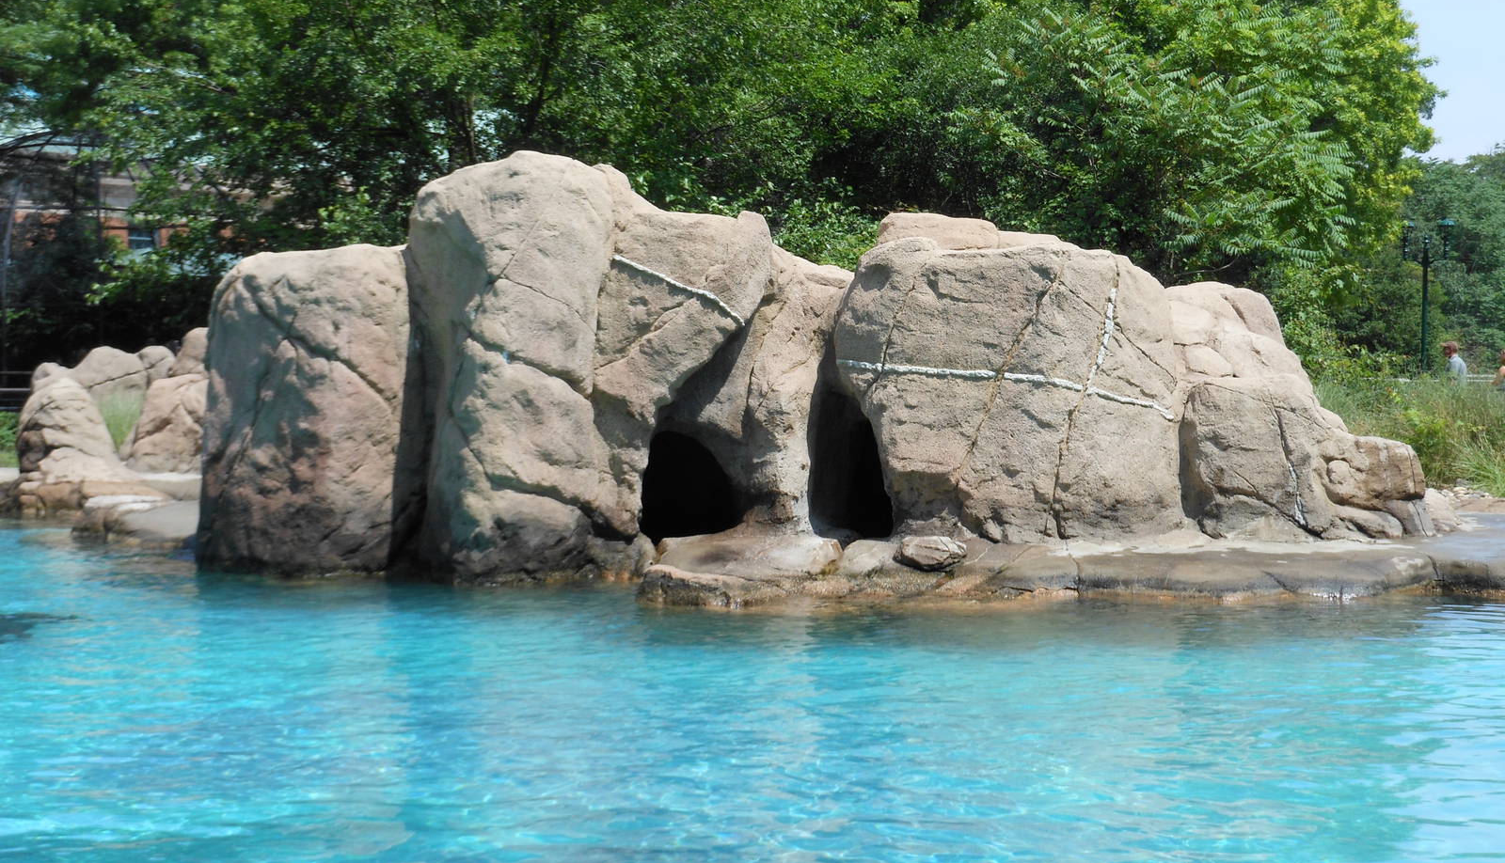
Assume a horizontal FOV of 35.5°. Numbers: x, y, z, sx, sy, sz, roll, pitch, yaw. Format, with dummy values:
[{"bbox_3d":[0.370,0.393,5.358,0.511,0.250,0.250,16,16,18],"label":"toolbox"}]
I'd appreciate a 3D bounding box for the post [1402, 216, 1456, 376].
[{"bbox_3d":[13.486,-2.087,47.074,1.150,4.350,0.380,1,2,20],"label":"post"}]

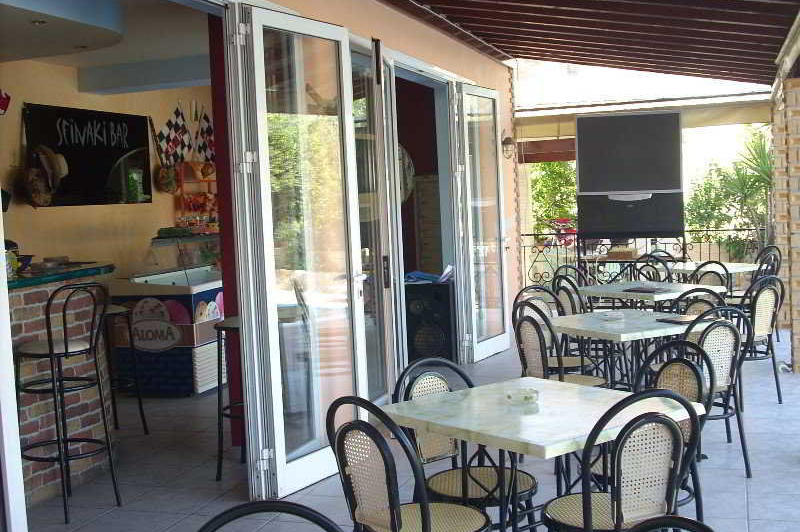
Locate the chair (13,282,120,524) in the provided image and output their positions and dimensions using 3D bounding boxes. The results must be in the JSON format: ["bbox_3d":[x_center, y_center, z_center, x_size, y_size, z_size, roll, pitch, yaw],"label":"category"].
[{"bbox_3d":[-1.664,0.652,5.225,0.420,1.110,0.390,0,4,34],"label":"chair"}]

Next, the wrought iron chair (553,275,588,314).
[{"bbox_3d":[1.369,0.487,7.540,0.500,0.880,0.420,-4,4,-22],"label":"wrought iron chair"}]

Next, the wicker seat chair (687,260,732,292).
[{"bbox_3d":[2.212,0.416,8.021,0.500,0.880,0.420,-5,4,-31],"label":"wicker seat chair"}]

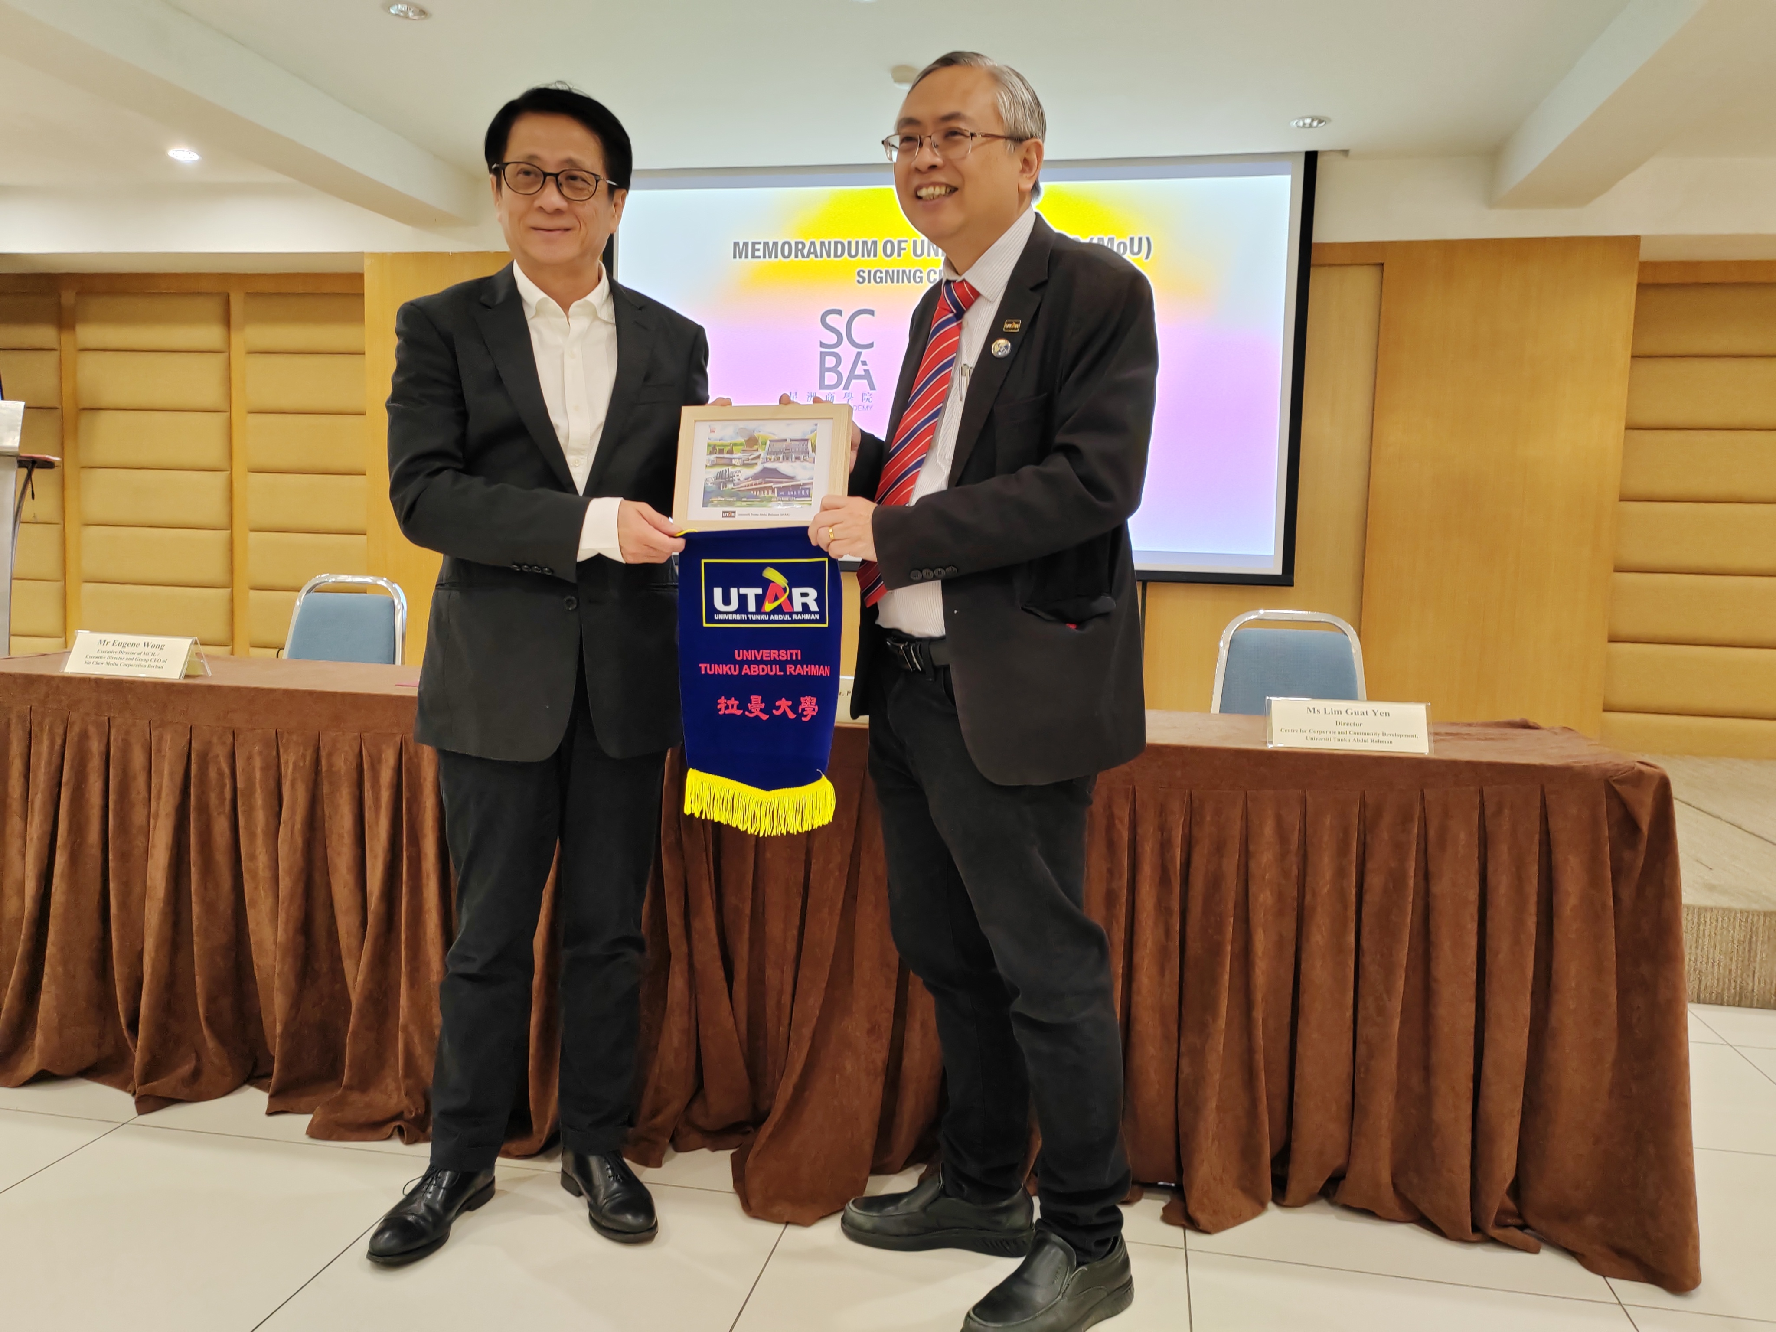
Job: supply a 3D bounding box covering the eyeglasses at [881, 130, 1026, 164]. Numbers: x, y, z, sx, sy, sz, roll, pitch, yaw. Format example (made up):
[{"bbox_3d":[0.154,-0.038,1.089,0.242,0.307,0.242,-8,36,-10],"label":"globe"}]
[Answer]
[{"bbox_3d":[0.090,-0.678,1.836,0.140,0.040,0.140,11,15,37],"label":"eyeglasses"}]

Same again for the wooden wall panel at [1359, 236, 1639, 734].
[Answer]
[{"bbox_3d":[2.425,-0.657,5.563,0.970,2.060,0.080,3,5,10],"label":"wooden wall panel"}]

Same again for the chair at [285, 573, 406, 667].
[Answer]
[{"bbox_3d":[-1.513,0.235,3.501,0.450,0.900,0.560,3,5,10],"label":"chair"}]

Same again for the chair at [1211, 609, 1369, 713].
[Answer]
[{"bbox_3d":[0.889,0.346,3.058,0.450,0.900,0.560,3,5,10],"label":"chair"}]

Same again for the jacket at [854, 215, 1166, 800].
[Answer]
[{"bbox_3d":[0.139,-0.217,1.834,0.380,0.730,0.480,-2,6,-34],"label":"jacket"}]

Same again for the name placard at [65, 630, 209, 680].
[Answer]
[{"bbox_3d":[-1.421,-0.021,2.614,0.250,0.077,0.075,3,5,15],"label":"name placard"}]

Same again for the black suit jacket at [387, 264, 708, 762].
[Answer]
[{"bbox_3d":[-0.493,-0.222,1.963,0.460,0.710,0.340,0,5,-17],"label":"black suit jacket"}]

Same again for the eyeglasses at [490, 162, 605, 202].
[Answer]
[{"bbox_3d":[-0.450,-0.652,1.873,0.140,0.043,0.140,8,15,-6],"label":"eyeglasses"}]

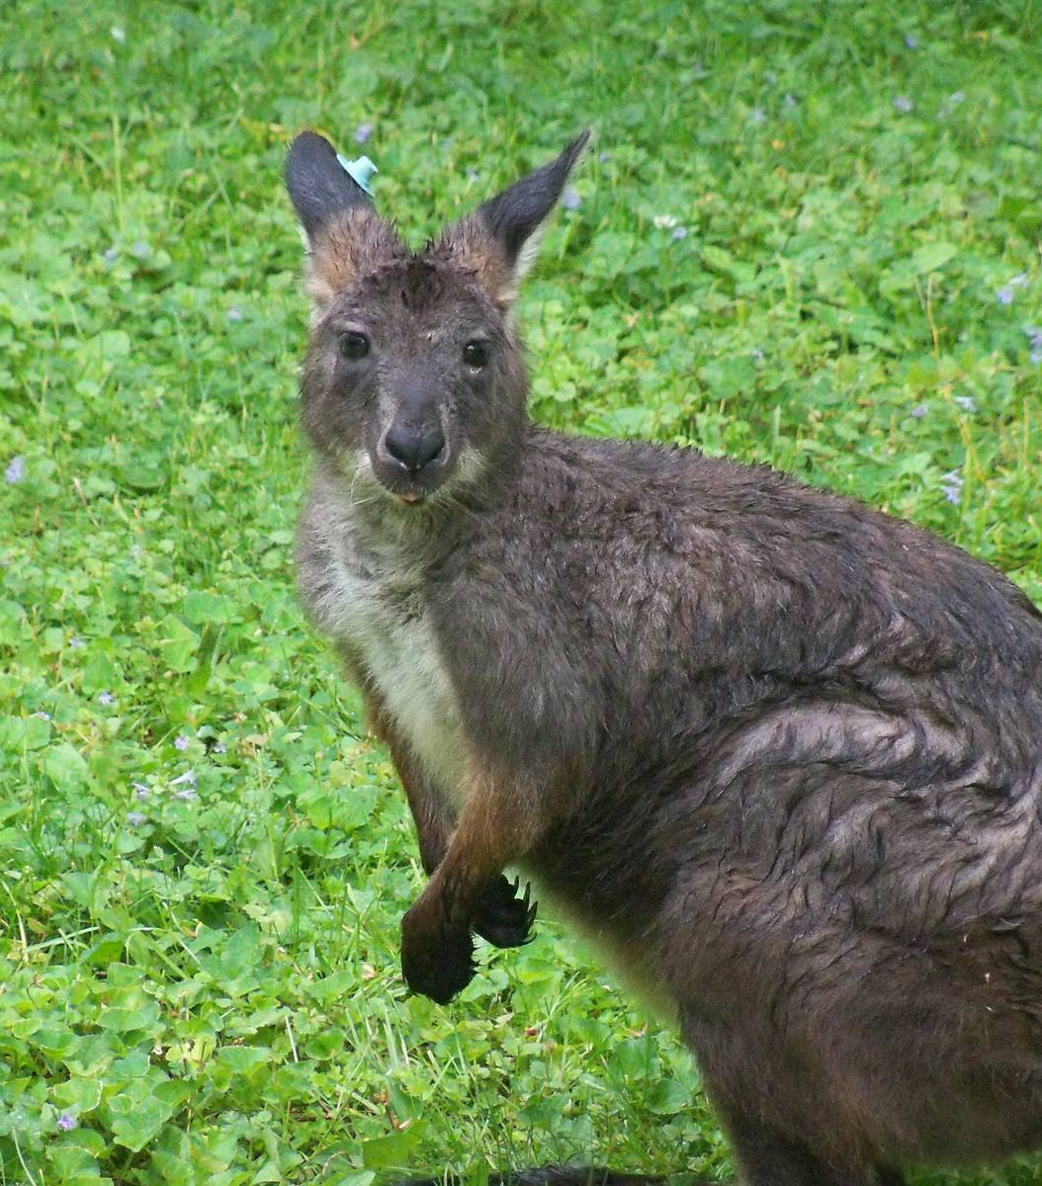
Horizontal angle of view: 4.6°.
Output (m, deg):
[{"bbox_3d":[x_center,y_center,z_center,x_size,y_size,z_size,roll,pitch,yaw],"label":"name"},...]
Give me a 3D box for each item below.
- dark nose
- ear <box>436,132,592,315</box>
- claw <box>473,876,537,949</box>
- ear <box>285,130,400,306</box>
[{"bbox_3d":[-0.048,-0.066,5.930,0.029,0.024,0.019,0,13,1],"label":"dark nose"},{"bbox_3d":[-0.004,-0.172,6.030,0.042,0.090,0.046,33,-3,-23],"label":"ear"},{"bbox_3d":[-0.009,0.147,6.030,0.034,0.034,0.030,-2,13,-7],"label":"claw"},{"bbox_3d":[-0.083,-0.172,6.030,0.048,0.085,0.040,-14,0,-31],"label":"ear"}]

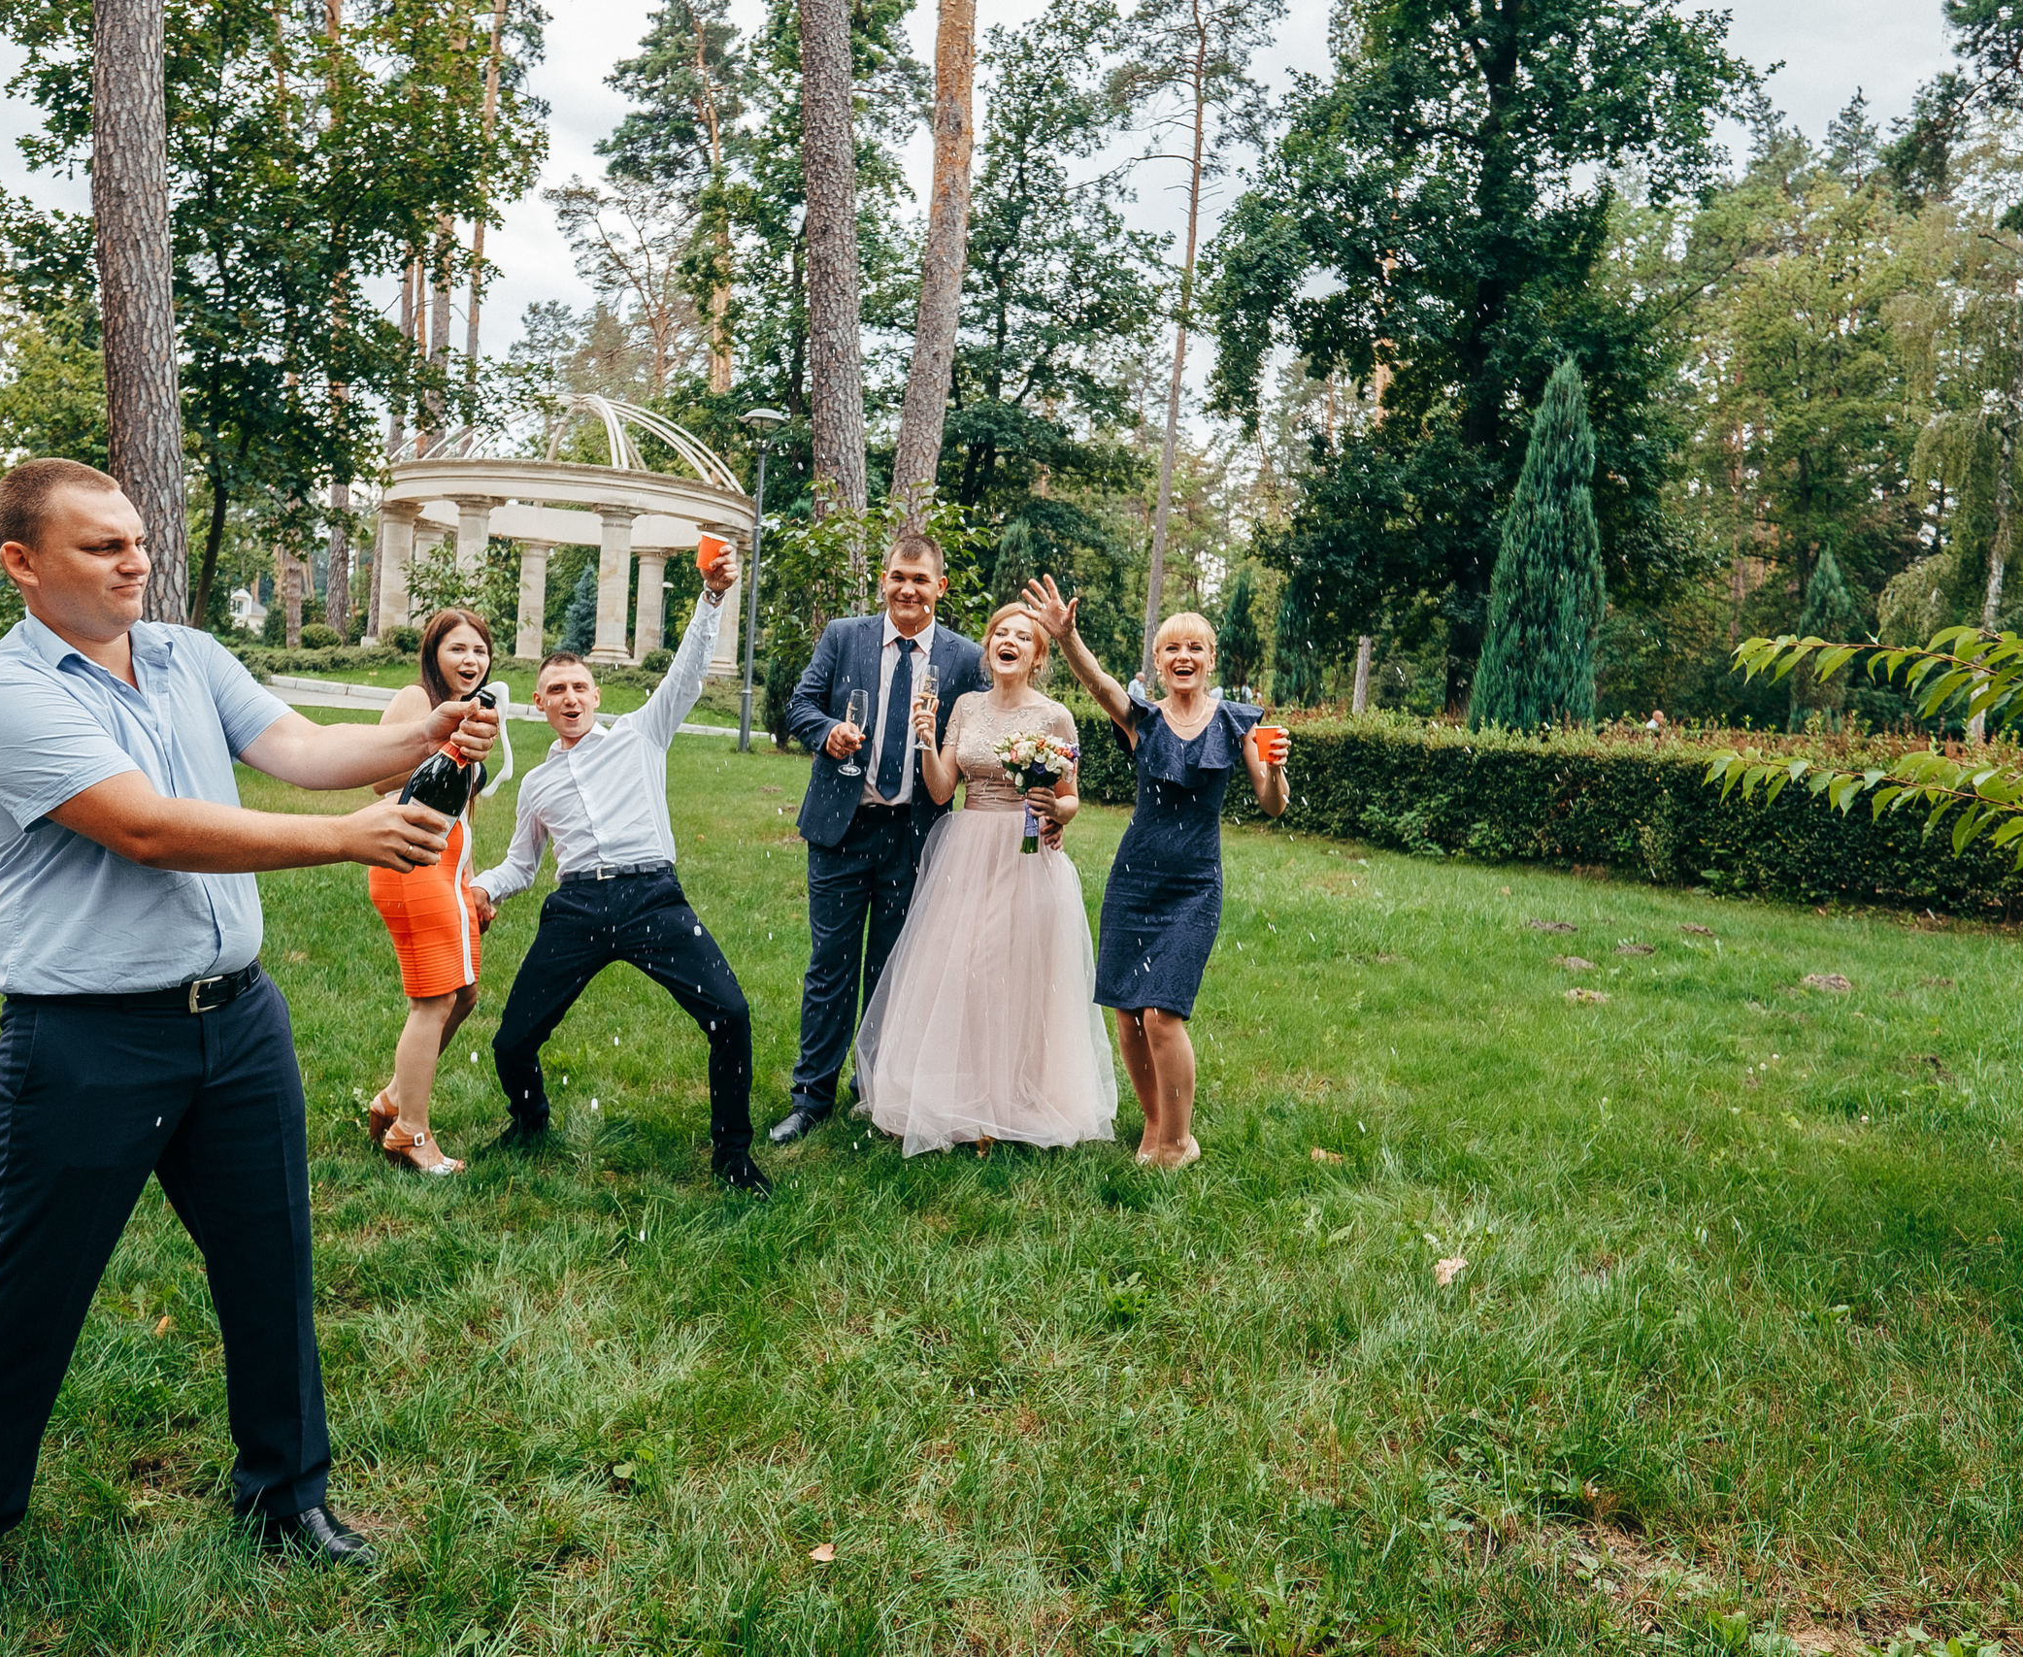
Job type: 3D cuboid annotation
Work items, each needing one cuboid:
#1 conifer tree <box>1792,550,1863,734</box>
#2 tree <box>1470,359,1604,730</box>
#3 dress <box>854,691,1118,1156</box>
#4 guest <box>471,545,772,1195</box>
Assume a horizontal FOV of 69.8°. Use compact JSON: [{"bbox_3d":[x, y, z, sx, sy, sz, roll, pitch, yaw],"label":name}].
[{"bbox_3d":[16.424,-3.297,29.240,1.550,4.950,1.550,3,6,0],"label":"conifer tree"},{"bbox_3d":[6.438,-2.858,17.711,1.600,5.500,1.600,3,6,0],"label":"tree"},{"bbox_3d":[-0.065,0.235,4.647,0.820,1.390,0.760,3,6,2],"label":"dress"},{"bbox_3d":[-1.126,0.088,4.159,0.850,1.740,0.560,2,6,-8],"label":"guest"}]

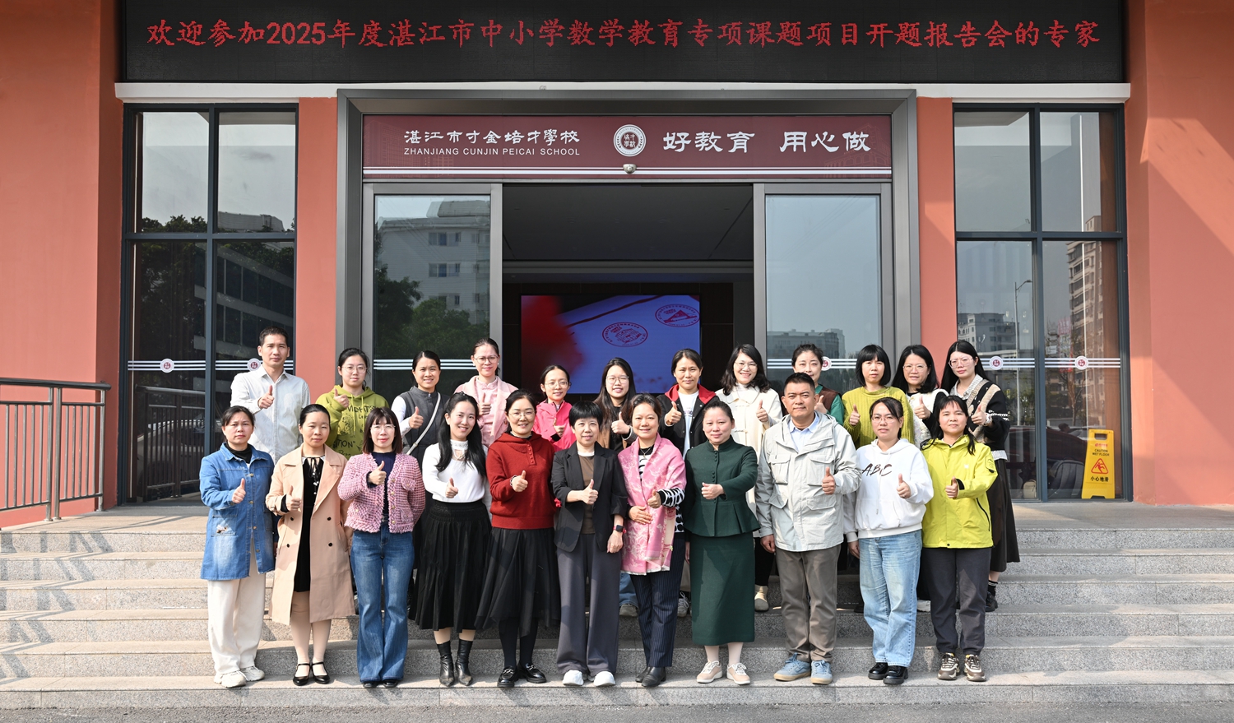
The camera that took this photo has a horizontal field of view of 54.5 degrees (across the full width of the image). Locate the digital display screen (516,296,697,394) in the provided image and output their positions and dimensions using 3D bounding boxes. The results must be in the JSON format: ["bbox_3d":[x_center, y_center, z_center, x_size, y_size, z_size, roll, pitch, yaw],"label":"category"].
[{"bbox_3d":[-0.108,-0.303,21.493,3.229,1.794,0.100,0,-3,-1],"label":"digital display screen"}]

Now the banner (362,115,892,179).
[{"bbox_3d":[0.097,-1.868,10.499,4.625,0.570,0.060,0,-3,-1],"label":"banner"}]

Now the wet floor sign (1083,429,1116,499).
[{"bbox_3d":[4.270,0.916,10.624,0.290,0.610,0.200,-1,-3,9],"label":"wet floor sign"}]

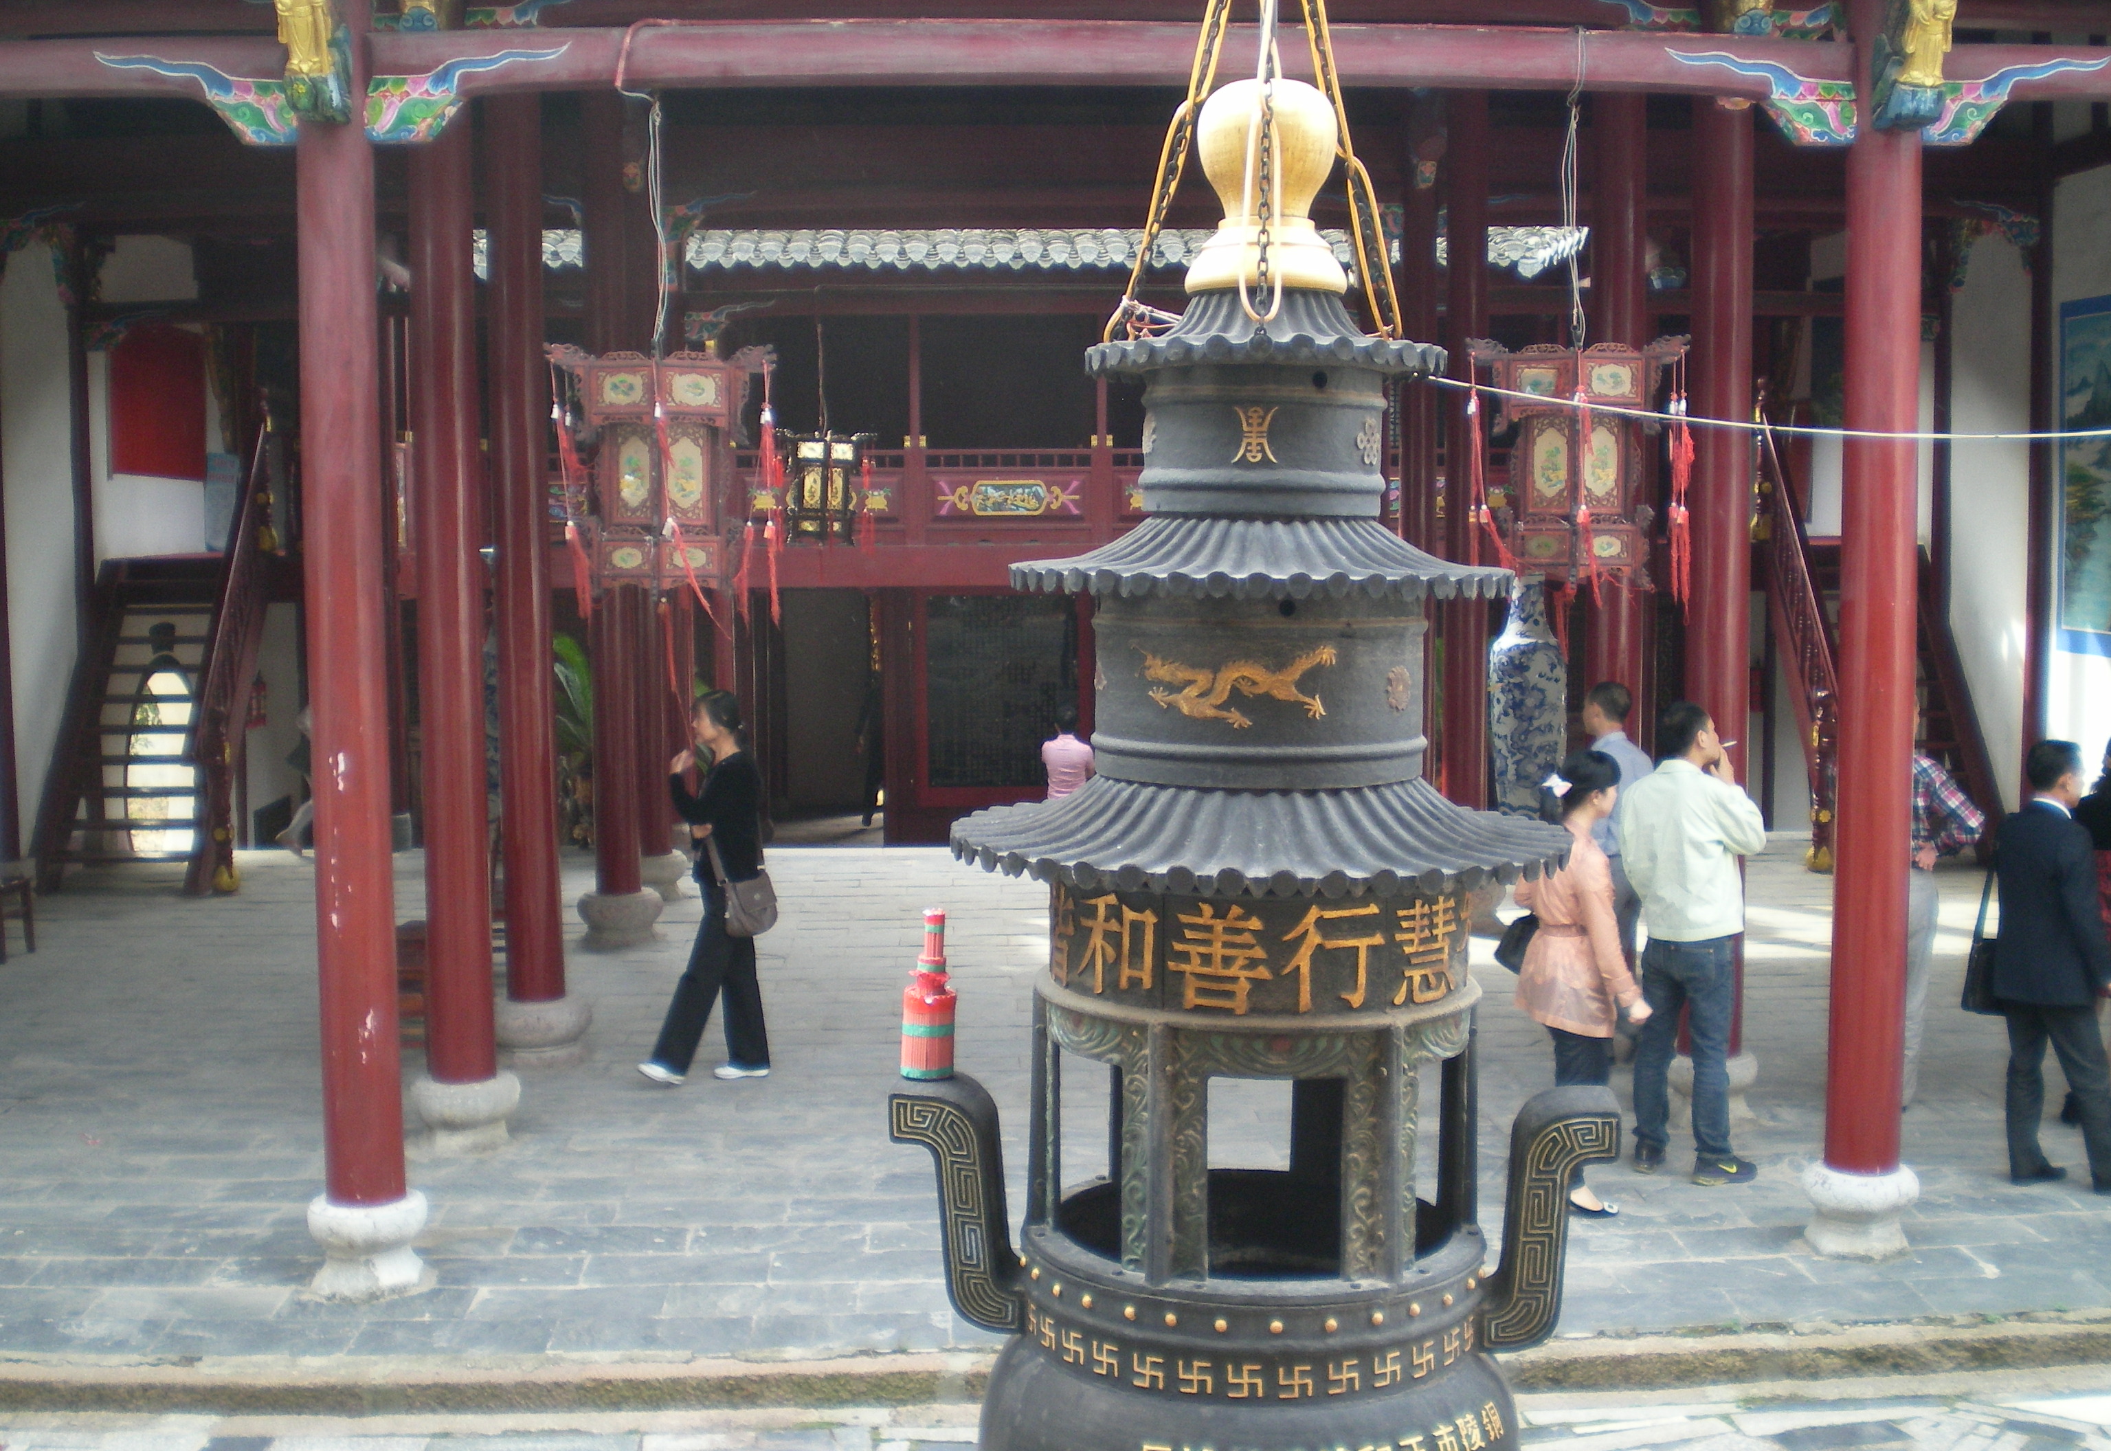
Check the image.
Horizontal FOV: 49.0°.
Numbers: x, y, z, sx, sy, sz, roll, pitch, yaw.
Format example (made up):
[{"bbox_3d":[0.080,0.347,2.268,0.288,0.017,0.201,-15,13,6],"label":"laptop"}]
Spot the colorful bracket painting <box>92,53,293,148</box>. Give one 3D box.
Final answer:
[{"bbox_3d":[-2.506,-1.825,6.752,0.600,0.285,0.130,-1,5,-3],"label":"colorful bracket painting"}]

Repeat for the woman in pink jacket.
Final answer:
[{"bbox_3d":[1.787,0.871,7.882,0.360,1.580,0.460,-3,6,-30],"label":"woman in pink jacket"}]

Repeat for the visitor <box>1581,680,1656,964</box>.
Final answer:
[{"bbox_3d":[2.400,0.644,9.873,0.320,1.680,0.460,3,6,31],"label":"visitor"}]

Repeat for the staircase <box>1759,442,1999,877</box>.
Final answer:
[{"bbox_3d":[5.476,-0.615,15.698,1.324,3.016,1.642,-1,5,-3],"label":"staircase"}]

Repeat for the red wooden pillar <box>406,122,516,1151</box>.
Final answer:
[{"bbox_3d":[-2.288,-0.641,8.735,0.420,4.500,0.420,-1,5,-3],"label":"red wooden pillar"}]

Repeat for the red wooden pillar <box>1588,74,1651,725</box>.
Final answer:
[{"bbox_3d":[2.472,-0.911,10.306,0.250,4.133,0.250,-1,5,-3],"label":"red wooden pillar"}]

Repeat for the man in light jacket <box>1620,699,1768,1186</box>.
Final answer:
[{"bbox_3d":[2.292,0.760,8.271,0.480,1.717,0.360,3,7,36],"label":"man in light jacket"}]

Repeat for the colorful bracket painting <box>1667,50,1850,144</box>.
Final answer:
[{"bbox_3d":[2.135,-1.896,7.008,0.580,0.290,0.130,-1,5,-3],"label":"colorful bracket painting"}]

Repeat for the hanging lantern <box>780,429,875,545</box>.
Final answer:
[{"bbox_3d":[-1.647,-1.722,16.652,0.690,0.830,0.700,-1,5,-3],"label":"hanging lantern"}]

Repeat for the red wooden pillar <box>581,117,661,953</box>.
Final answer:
[{"bbox_3d":[-2.471,-1.227,12.876,0.440,4.894,0.440,-1,5,-3],"label":"red wooden pillar"}]

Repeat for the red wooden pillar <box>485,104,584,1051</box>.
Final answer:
[{"bbox_3d":[-2.339,-0.865,10.171,0.430,4.700,0.430,-1,5,-3],"label":"red wooden pillar"}]

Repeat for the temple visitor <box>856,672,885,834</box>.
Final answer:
[{"bbox_3d":[-1.734,0.175,22.559,0.520,1.640,0.480,-1,5,-3],"label":"temple visitor"}]

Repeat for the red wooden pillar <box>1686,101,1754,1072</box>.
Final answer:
[{"bbox_3d":[2.539,-0.641,8.872,0.250,3.906,0.250,-1,5,-3],"label":"red wooden pillar"}]

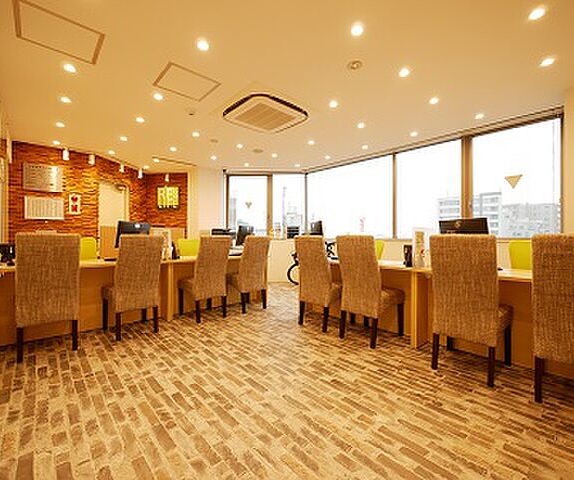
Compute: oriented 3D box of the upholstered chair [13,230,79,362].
[{"bbox_3d":[-2.155,0.468,2.352,0.455,1.035,0.610,0,0,-42],"label":"upholstered chair"}]

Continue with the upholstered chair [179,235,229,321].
[{"bbox_3d":[-1.042,0.465,3.292,0.430,1.015,0.600,0,1,-40],"label":"upholstered chair"}]

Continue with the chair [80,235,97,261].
[{"bbox_3d":[-2.720,0.476,3.354,0.480,0.990,0.550,0,1,-40],"label":"chair"}]

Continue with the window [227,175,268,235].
[{"bbox_3d":[-0.870,-0.757,5.844,0.930,1.450,0.100,0,0,-2],"label":"window"}]

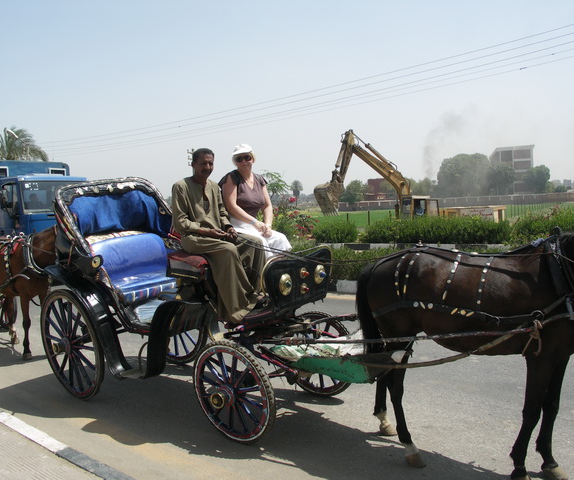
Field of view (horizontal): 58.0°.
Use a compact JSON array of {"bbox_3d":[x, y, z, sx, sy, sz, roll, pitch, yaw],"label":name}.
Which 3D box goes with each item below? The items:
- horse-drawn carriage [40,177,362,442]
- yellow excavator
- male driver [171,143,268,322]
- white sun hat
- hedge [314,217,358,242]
[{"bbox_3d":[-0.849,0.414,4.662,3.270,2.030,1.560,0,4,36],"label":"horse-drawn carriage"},{"bbox_3d":[5.404,-3.024,31.269,9.100,6.800,2.900,-4,4,-32],"label":"yellow excavator"},{"bbox_3d":[-0.569,-0.057,4.162,0.900,1.360,0.550,0,4,36],"label":"male driver"},{"bbox_3d":[-0.388,-0.780,4.563,0.190,0.130,0.250,-2,4,7],"label":"white sun hat"},{"bbox_3d":[1.930,-0.378,20.600,1.750,1.100,1.100,0,4,36],"label":"hedge"}]

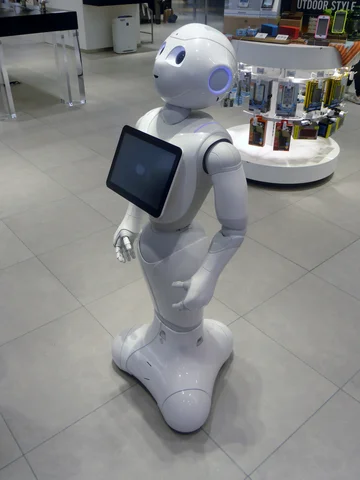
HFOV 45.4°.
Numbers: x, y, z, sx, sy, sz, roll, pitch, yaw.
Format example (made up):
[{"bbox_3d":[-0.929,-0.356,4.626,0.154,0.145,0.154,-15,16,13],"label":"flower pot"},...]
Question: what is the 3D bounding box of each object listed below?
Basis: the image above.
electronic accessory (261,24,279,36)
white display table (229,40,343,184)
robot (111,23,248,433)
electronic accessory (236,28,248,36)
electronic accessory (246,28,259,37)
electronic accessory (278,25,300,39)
[{"bbox_3d":[0.564,-1.303,2.681,0.050,0.054,0.110,-18,37,-26],"label":"electronic accessory"},{"bbox_3d":[0.730,-0.978,3.093,0.940,0.910,0.940,7,34,10],"label":"white display table"},{"bbox_3d":[0.025,0.003,1.317,0.440,1.210,0.490,-24,40,-32],"label":"robot"},{"bbox_3d":[0.384,-1.289,2.669,0.050,0.044,0.042,19,38,26],"label":"electronic accessory"},{"bbox_3d":[0.447,-1.278,2.652,0.050,0.044,0.042,26,41,34],"label":"electronic accessory"},{"bbox_3d":[0.671,-1.257,2.610,0.050,0.056,0.115,-21,39,-29],"label":"electronic accessory"}]

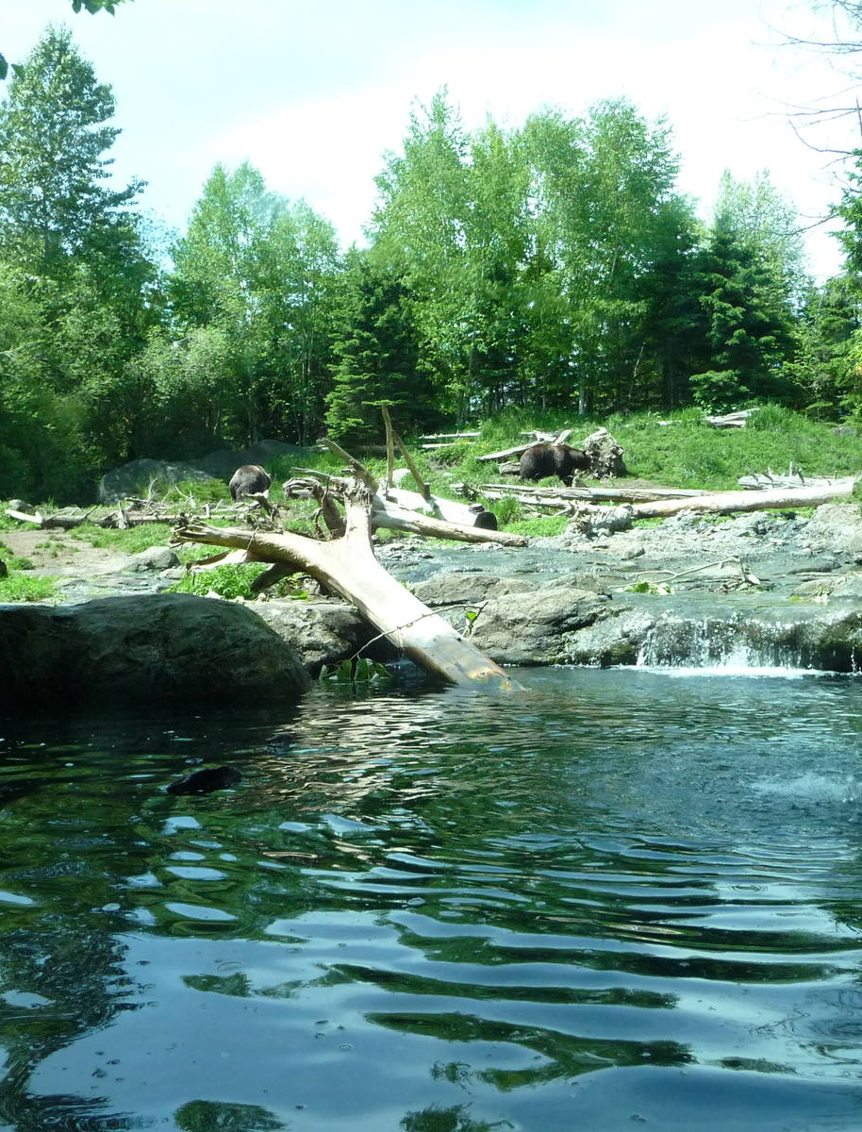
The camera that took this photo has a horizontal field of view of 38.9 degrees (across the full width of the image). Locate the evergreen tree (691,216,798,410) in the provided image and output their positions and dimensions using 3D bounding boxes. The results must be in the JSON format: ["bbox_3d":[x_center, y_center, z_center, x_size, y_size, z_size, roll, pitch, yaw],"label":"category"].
[{"bbox_3d":[10.276,-8.229,40.000,3.500,6.450,3.500,0,1,0],"label":"evergreen tree"}]

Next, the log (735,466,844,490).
[{"bbox_3d":[8.613,-2.045,29.000,2.700,0.620,0.700,0,1,-6],"label":"log"}]

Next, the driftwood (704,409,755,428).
[{"bbox_3d":[9.199,-4.491,37.500,1.600,0.580,0.550,0,1,-9],"label":"driftwood"}]

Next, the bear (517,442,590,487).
[{"bbox_3d":[3.210,-2.601,31.500,2.000,1.130,0.850,0,1,-6],"label":"bear"}]

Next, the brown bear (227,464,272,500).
[{"bbox_3d":[-4.194,-1.879,28.200,0.880,1.000,1.800,0,1,12],"label":"brown bear"}]

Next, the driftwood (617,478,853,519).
[{"bbox_3d":[7.131,-1.523,27.800,5.681,0.400,0.400,-7,2,-12],"label":"driftwood"}]

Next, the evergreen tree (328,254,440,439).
[{"bbox_3d":[-1.562,-6.767,38.500,3.500,6.000,3.500,0,1,0],"label":"evergreen tree"}]

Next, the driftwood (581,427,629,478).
[{"bbox_3d":[4.545,-2.948,31.800,1.250,1.300,1.150,0,1,0],"label":"driftwood"}]

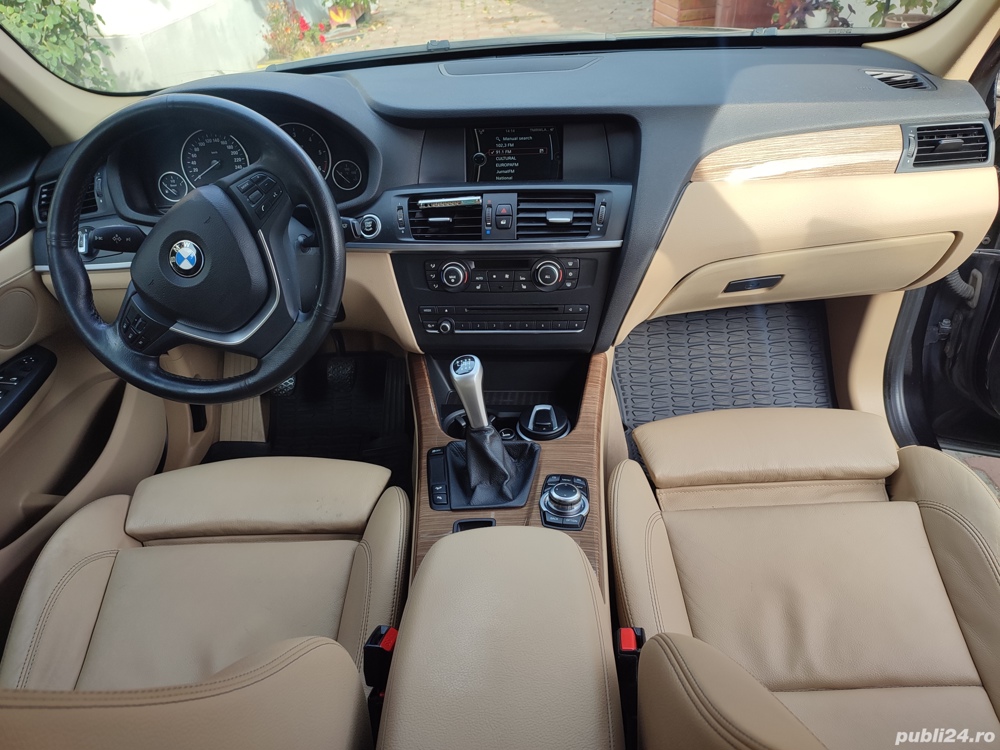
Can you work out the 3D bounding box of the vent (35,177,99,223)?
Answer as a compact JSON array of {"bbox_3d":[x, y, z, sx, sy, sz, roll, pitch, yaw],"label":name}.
[{"bbox_3d":[-0.636,-0.262,1.076,0.098,0.056,0.035,-2,17,4],"label":"vent"}]

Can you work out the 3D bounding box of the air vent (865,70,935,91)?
[{"bbox_3d":[0.589,-0.436,1.067,0.070,0.022,0.090,-2,38,4],"label":"air vent"}]

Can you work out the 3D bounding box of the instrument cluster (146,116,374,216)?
[{"bbox_3d":[-0.368,-0.317,1.091,0.340,0.140,0.060,-2,16,4],"label":"instrument cluster"}]

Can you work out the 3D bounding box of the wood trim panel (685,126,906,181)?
[{"bbox_3d":[0.413,-0.314,1.026,0.295,0.070,0.040,-2,17,4],"label":"wood trim panel"}]

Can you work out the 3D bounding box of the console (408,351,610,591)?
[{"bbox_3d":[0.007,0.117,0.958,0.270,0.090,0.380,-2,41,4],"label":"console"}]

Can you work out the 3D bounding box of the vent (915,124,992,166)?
[{"bbox_3d":[0.621,-0.322,1.006,0.103,0.056,0.035,-2,17,4],"label":"vent"}]

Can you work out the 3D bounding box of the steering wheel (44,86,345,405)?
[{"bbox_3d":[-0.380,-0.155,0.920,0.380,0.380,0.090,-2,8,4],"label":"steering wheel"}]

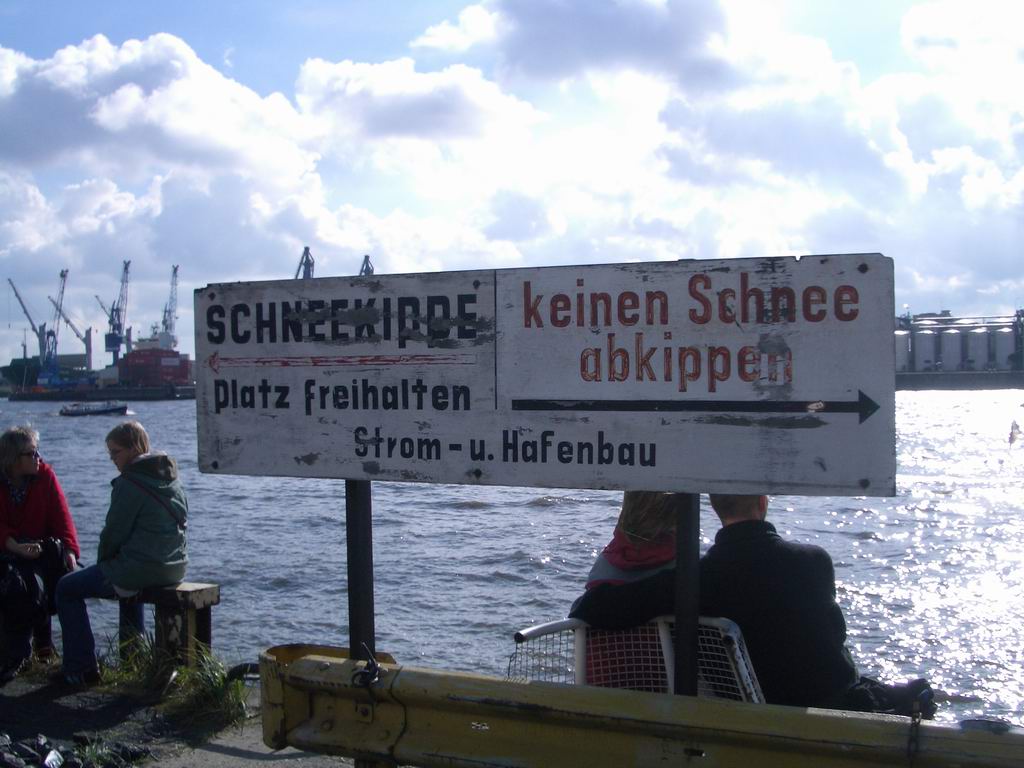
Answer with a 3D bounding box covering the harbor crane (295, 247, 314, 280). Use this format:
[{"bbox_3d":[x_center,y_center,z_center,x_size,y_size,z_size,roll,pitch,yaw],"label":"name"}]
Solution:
[{"bbox_3d":[-76.620,-25.787,450.000,12.000,50.000,20.000,-1,0,23],"label":"harbor crane"}]

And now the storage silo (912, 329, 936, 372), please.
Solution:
[{"bbox_3d":[160.245,-12.866,470.000,7.900,16.100,7.900,-1,0,0],"label":"storage silo"}]

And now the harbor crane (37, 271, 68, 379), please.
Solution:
[{"bbox_3d":[-162.962,-20.125,432.000,9.000,40.000,16.000,-1,0,23],"label":"harbor crane"}]

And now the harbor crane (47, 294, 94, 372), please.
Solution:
[{"bbox_3d":[-169.276,-19.362,465.000,18.000,30.000,4.000,-1,0,-12],"label":"harbor crane"}]

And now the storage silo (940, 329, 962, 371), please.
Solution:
[{"bbox_3d":[170.321,-13.176,470.000,8.000,16.500,8.000,-1,0,23],"label":"storage silo"}]

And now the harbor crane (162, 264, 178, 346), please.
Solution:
[{"bbox_3d":[-125.866,-21.746,447.000,9.000,44.500,7.500,-1,0,-22],"label":"harbor crane"}]

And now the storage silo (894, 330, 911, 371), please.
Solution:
[{"bbox_3d":[151.011,-12.675,473.000,7.900,16.100,7.900,-1,0,0],"label":"storage silo"}]

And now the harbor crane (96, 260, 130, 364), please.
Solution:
[{"bbox_3d":[-140.225,-21.628,430.000,11.000,44.500,8.000,-1,0,-22],"label":"harbor crane"}]

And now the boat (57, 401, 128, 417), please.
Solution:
[{"bbox_3d":[-79.271,4.646,230.000,13.000,2.900,3.700,-1,0,-5],"label":"boat"}]

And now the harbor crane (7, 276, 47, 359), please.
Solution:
[{"bbox_3d":[-178.139,-21.832,445.000,17.000,33.500,5.000,-1,0,-28],"label":"harbor crane"}]

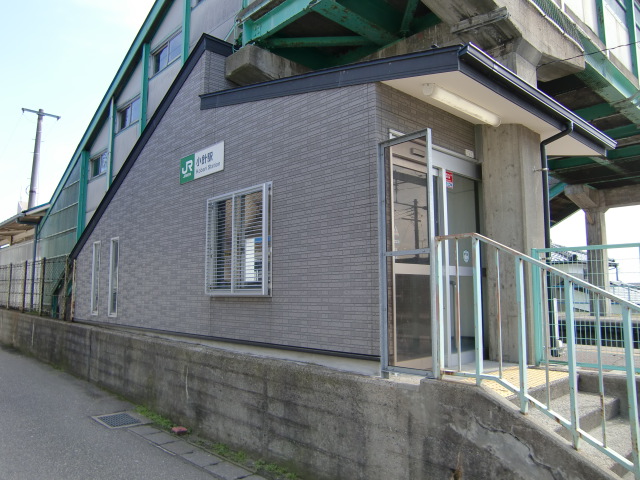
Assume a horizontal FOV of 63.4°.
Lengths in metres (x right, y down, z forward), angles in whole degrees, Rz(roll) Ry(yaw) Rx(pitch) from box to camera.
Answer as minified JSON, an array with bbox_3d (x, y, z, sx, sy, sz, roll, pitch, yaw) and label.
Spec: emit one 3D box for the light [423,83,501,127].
[{"bbox_3d":[1.379,-1.246,4.901,1.230,0.110,0.140,4,3,-45],"label":"light"}]

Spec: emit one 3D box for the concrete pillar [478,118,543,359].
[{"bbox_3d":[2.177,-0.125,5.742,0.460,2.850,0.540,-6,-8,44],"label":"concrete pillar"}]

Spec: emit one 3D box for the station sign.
[{"bbox_3d":[-1.599,-1.008,6.911,0.040,0.368,1.142,5,-8,-42],"label":"station sign"}]

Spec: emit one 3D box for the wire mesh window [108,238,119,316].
[{"bbox_3d":[-3.546,0.642,9.003,0.100,1.369,0.341,5,-8,-42],"label":"wire mesh window"}]

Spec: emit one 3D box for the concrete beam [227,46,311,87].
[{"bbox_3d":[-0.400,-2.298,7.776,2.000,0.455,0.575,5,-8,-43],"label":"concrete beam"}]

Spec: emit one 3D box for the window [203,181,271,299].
[{"bbox_3d":[-0.962,0.040,6.083,0.150,1.235,1.245,5,-8,-42],"label":"window"}]

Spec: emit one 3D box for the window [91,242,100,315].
[{"bbox_3d":[-4.146,0.716,9.664,0.100,1.355,0.321,5,-8,-42],"label":"window"}]

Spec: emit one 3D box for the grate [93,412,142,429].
[{"bbox_3d":[-2.716,2.446,6.955,0.425,0.040,0.807,5,-8,-42],"label":"grate"}]

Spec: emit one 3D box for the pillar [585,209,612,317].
[{"bbox_3d":[8.187,0.664,15.246,0.450,3.110,0.600,-6,-8,44],"label":"pillar"}]

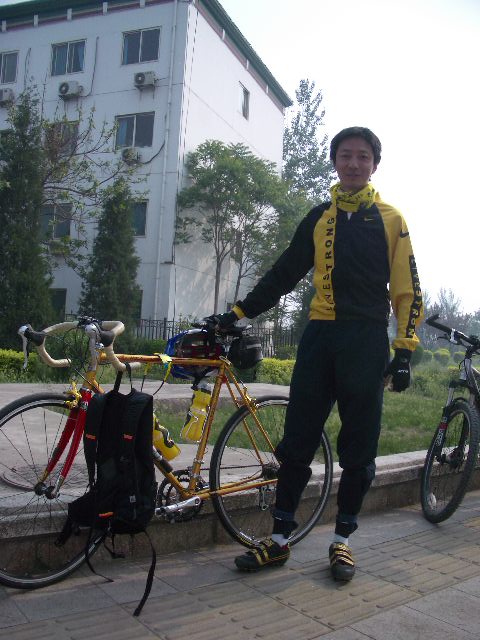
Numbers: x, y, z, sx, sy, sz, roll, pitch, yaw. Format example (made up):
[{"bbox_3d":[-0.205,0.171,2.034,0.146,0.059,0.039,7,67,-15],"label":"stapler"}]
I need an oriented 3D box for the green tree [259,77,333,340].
[{"bbox_3d":[3.280,-5.950,37.000,4.400,15.700,4.400,3,-2,0],"label":"green tree"}]

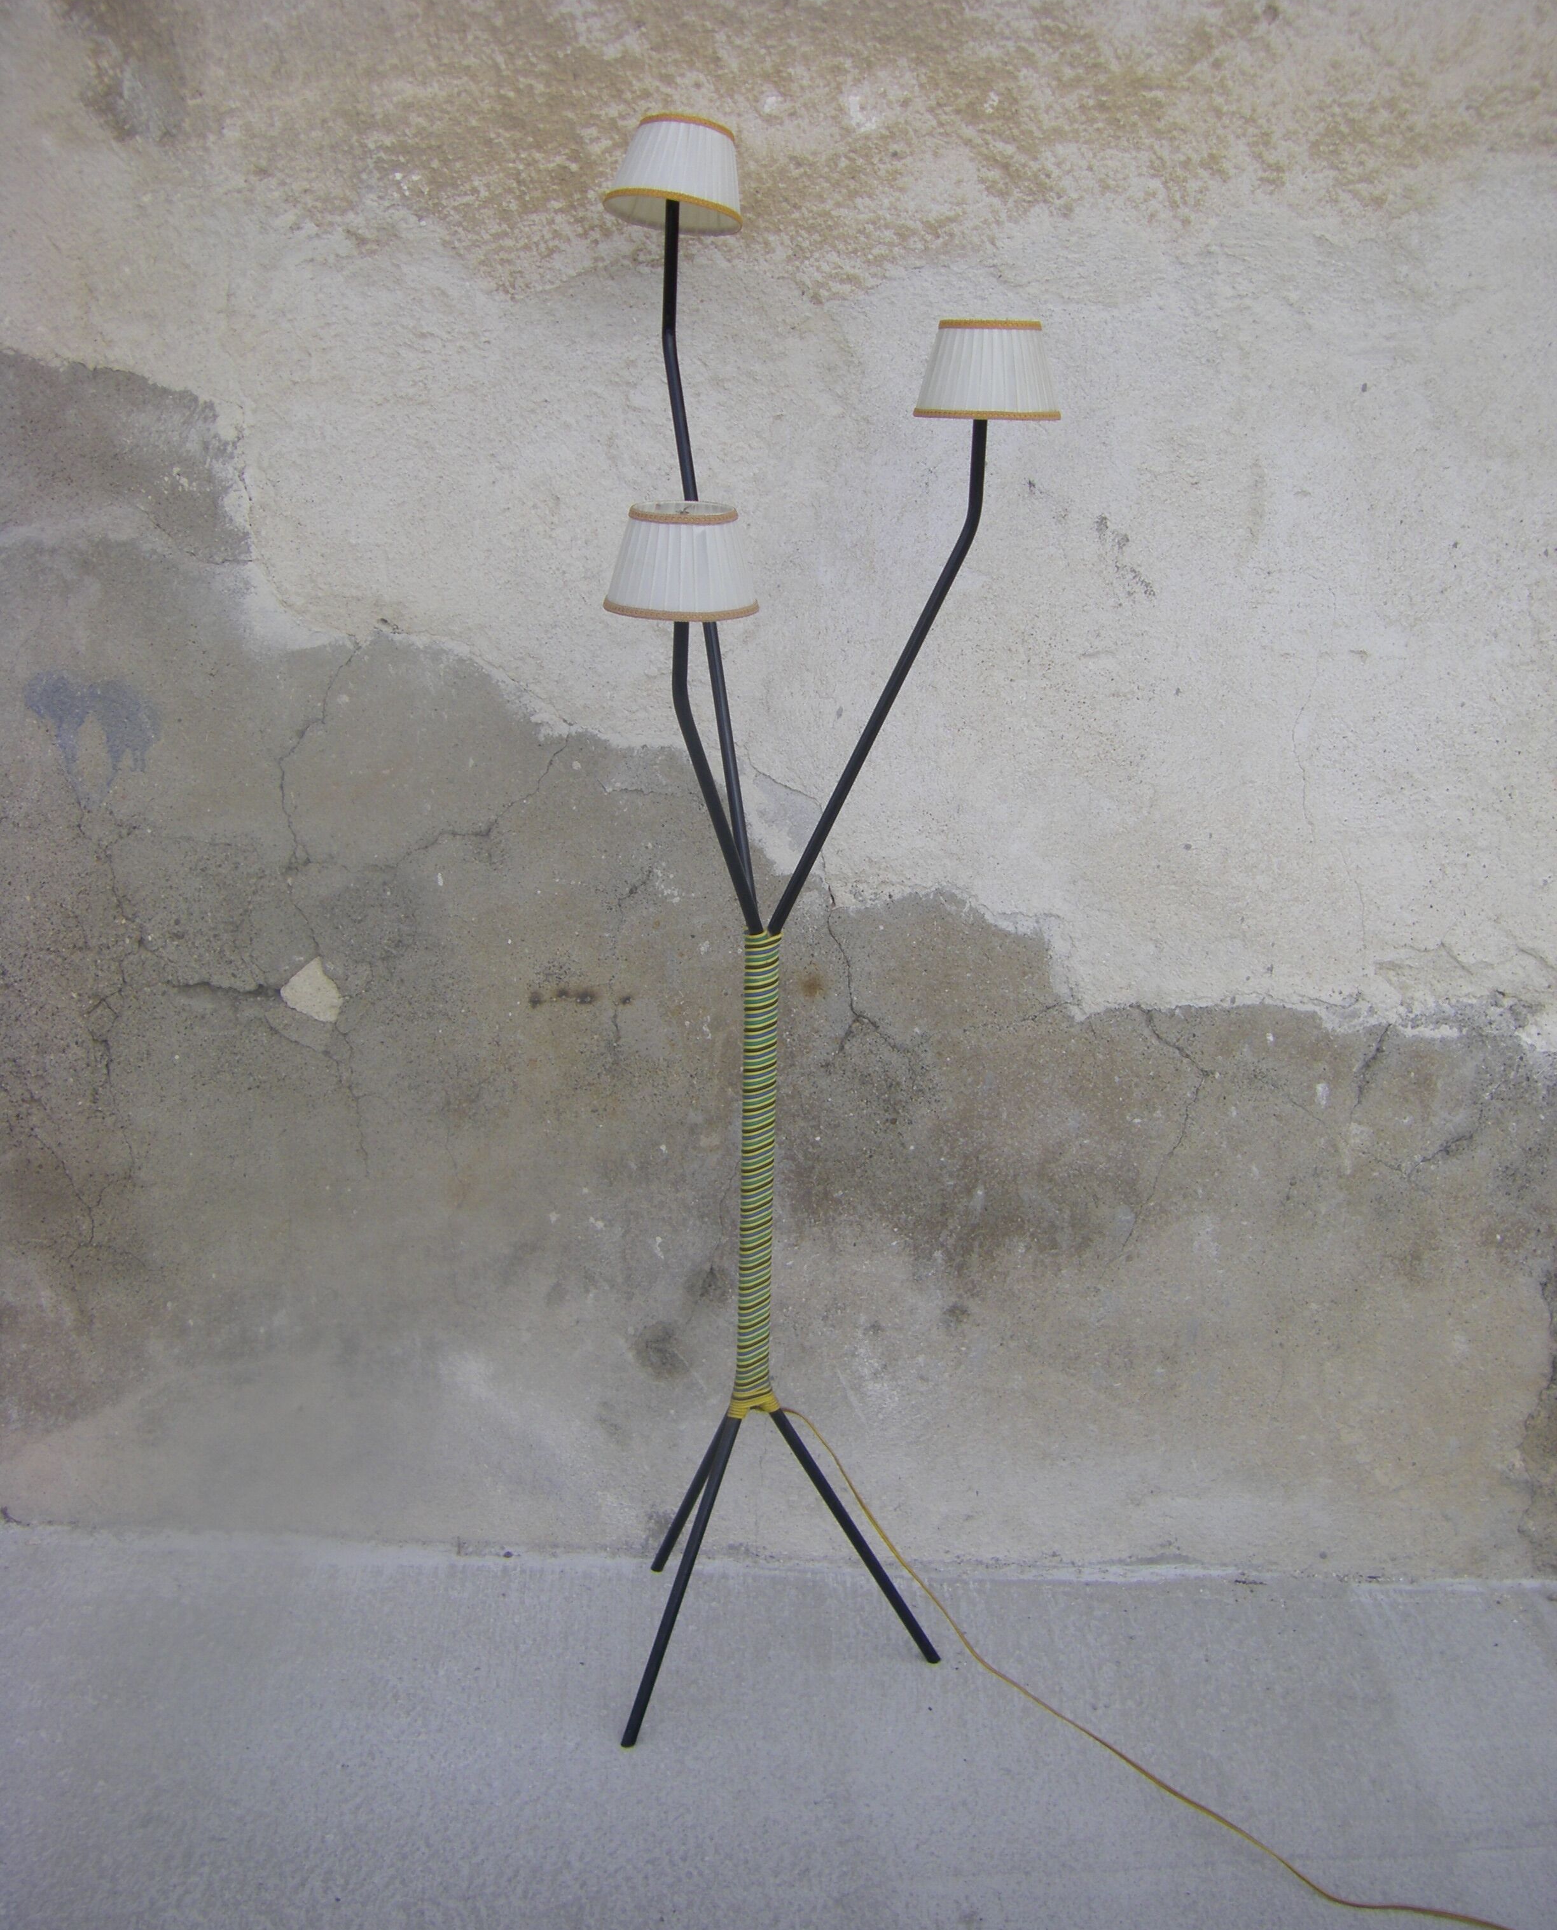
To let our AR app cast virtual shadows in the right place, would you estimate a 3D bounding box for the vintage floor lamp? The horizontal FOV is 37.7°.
[{"bbox_3d":[0.022,-0.044,2.541,0.490,1.753,0.530,2,13,0],"label":"vintage floor lamp"}]

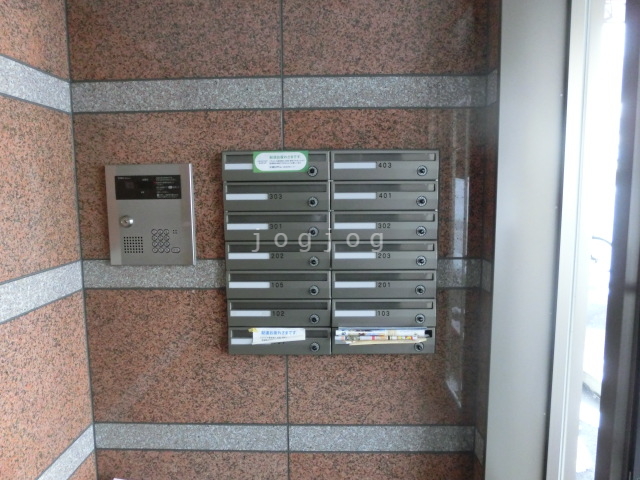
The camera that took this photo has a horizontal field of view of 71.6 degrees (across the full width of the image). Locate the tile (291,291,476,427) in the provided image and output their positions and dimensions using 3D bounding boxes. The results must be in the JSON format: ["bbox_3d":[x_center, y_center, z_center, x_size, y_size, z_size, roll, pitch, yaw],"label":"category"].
[{"bbox_3d":[0.218,0.413,1.565,0.663,0.495,0.025,0,7,1],"label":"tile"}]

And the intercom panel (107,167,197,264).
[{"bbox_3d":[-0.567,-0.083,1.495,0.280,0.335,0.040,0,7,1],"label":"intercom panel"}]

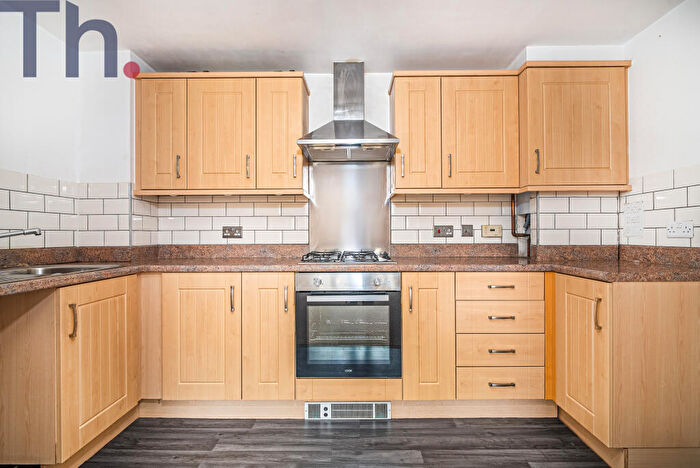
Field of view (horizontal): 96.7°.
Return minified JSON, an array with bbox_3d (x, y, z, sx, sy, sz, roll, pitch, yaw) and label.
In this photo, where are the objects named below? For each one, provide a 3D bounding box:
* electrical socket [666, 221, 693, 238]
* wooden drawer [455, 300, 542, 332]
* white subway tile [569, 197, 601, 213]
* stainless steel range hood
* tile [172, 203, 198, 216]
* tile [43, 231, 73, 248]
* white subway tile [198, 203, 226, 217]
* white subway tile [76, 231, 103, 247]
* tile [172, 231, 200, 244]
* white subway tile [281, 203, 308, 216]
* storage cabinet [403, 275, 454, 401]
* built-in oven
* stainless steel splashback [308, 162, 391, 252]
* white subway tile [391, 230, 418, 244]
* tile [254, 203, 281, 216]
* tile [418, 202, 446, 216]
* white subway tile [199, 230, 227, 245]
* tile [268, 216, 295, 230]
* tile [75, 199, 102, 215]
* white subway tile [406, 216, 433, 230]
[{"bbox_3d":[1.700,-0.022,1.600,0.015,0.086,0.138,0,0,0],"label":"electrical socket"},{"bbox_3d":[0.847,0.466,1.970,0.497,0.187,0.470,0,0,0],"label":"wooden drawer"},{"bbox_3d":[1.497,-0.182,1.988,0.200,0.100,0.009,0,0,1],"label":"white subway tile"},{"bbox_3d":[-0.011,-0.853,2.060,0.600,0.645,0.490,0,0,0],"label":"stainless steel range hood"},{"bbox_3d":[-1.212,-0.180,2.295,0.200,0.100,0.010,0,0,0],"label":"tile"},{"bbox_3d":[-1.770,0.033,1.894,0.010,0.100,0.195,0,0,0],"label":"tile"},{"bbox_3d":[-1.015,-0.181,2.301,0.200,0.100,0.009,0,0,1],"label":"white subway tile"},{"bbox_3d":[-1.685,0.031,2.030,0.172,0.100,0.010,0,0,0],"label":"white subway tile"},{"bbox_3d":[-1.212,0.027,2.305,0.200,0.100,0.010,0,0,0],"label":"tile"},{"bbox_3d":[-0.408,-0.183,2.304,0.200,0.100,0.010,0,0,0],"label":"white subway tile"},{"bbox_3d":[0.441,0.573,2.020,0.297,0.720,0.560,0,0,0],"label":"storage cabinet"},{"bbox_3d":[-0.006,0.515,2.015,0.595,0.595,0.550,0,0,0],"label":"built-in oven"},{"bbox_3d":[0.001,-0.177,2.283,0.600,0.700,0.010,0,0,0],"label":"stainless steel splashback"},{"bbox_3d":[0.403,0.024,2.305,0.200,0.100,0.010,0,0,0],"label":"white subway tile"},{"bbox_3d":[-0.602,-0.178,2.285,0.200,0.100,0.010,0,0,0],"label":"tile"},{"bbox_3d":[0.610,-0.182,2.295,0.200,0.100,0.010,0,0,0],"label":"tile"},{"bbox_3d":[-1.004,0.027,2.295,0.200,0.100,0.010,0,0,0],"label":"white subway tile"},{"bbox_3d":[-0.503,-0.075,2.285,0.200,0.100,0.010,0,0,0],"label":"tile"},{"bbox_3d":[-1.690,-0.178,2.030,0.175,0.100,0.010,0,0,0],"label":"tile"},{"bbox_3d":[0.515,-0.083,2.304,0.200,0.100,0.010,0,0,0],"label":"white subway tile"}]

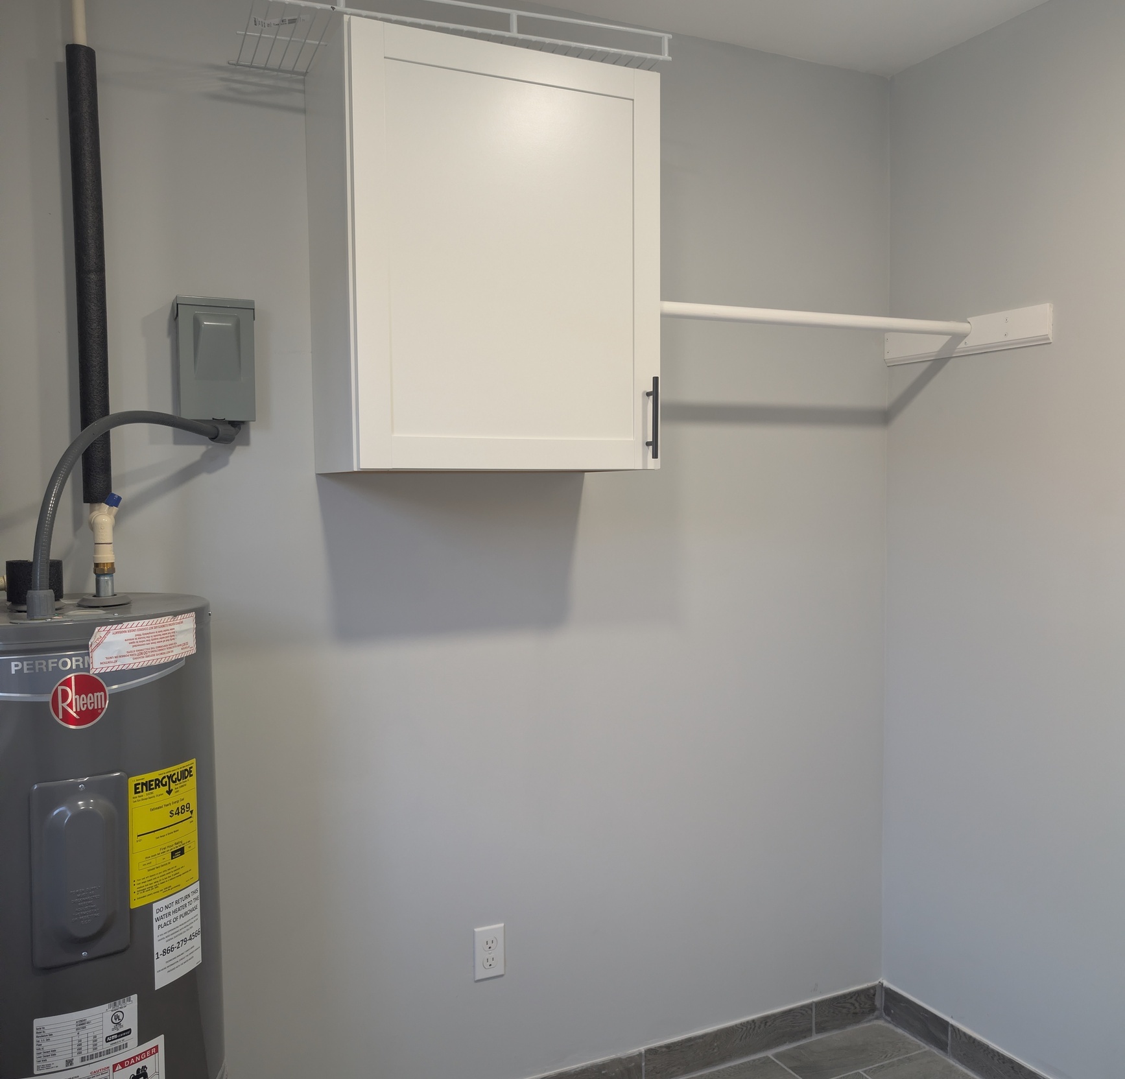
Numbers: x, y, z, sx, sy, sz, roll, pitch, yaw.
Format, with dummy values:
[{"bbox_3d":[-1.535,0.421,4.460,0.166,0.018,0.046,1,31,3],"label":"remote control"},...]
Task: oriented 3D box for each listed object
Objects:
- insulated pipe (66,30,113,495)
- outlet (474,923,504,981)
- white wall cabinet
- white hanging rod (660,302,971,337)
[{"bbox_3d":[-0.836,-0.465,1.834,0.048,0.795,0.048,-2,4,-25],"label":"insulated pipe"},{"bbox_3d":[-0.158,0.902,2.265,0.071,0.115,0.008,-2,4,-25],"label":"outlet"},{"bbox_3d":[-0.147,-0.515,2.019,0.610,0.765,0.334,-2,4,-25],"label":"white wall cabinet"},{"bbox_3d":[0.558,-0.479,2.260,0.860,0.031,0.031,-2,4,-25],"label":"white hanging rod"}]

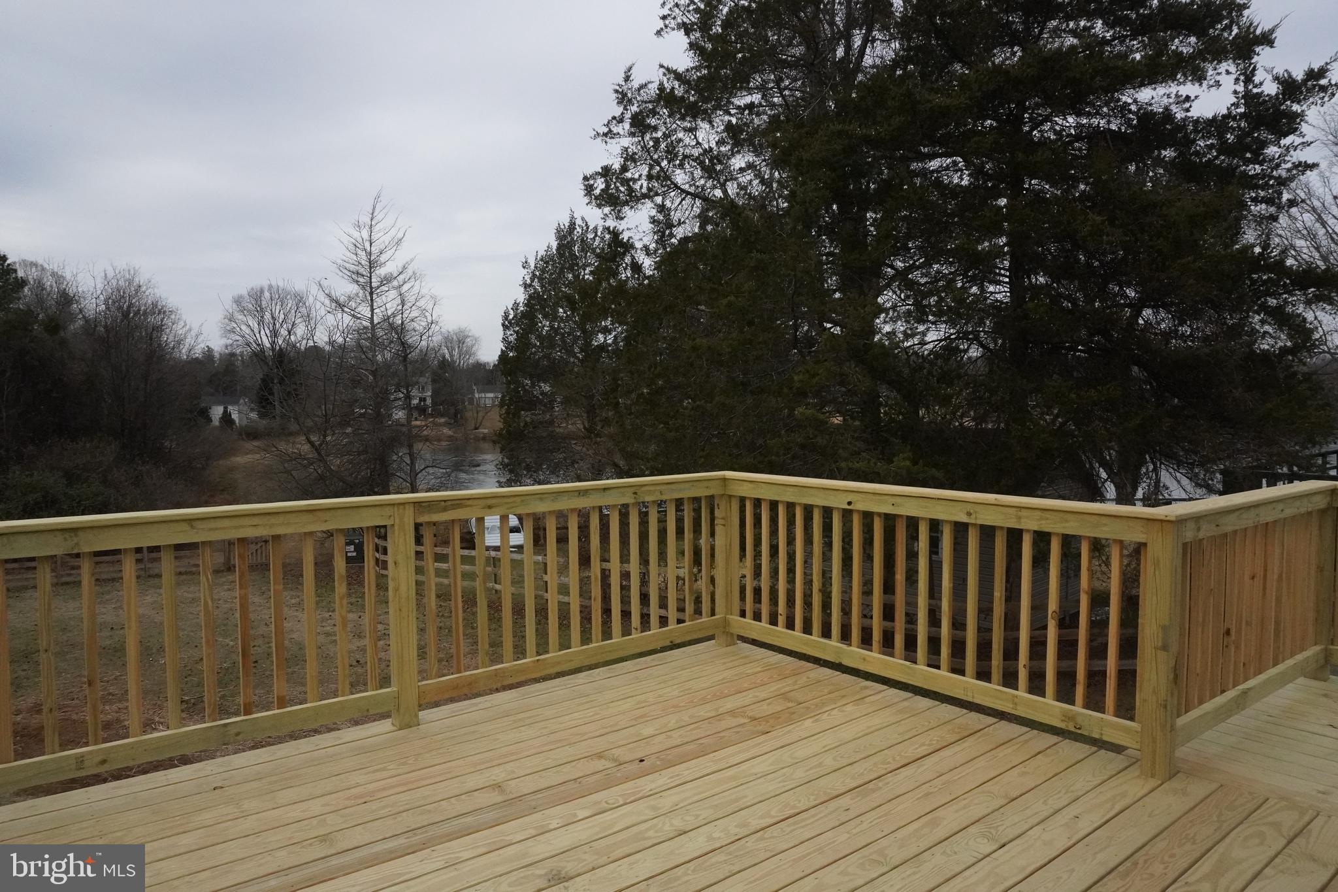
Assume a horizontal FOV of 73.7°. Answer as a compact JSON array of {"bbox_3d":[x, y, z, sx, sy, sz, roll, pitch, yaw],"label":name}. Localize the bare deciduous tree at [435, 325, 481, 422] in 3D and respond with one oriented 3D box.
[{"bbox_3d":[-42.611,-14.562,180.000,9.000,19.400,9.000,-1,3,-11],"label":"bare deciduous tree"}]

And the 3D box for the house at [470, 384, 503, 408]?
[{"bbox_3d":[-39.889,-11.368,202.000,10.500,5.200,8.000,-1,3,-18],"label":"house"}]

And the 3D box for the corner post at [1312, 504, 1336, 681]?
[{"bbox_3d":[3.077,0.655,4.211,0.089,0.890,0.089,-2,4,-40],"label":"corner post"}]

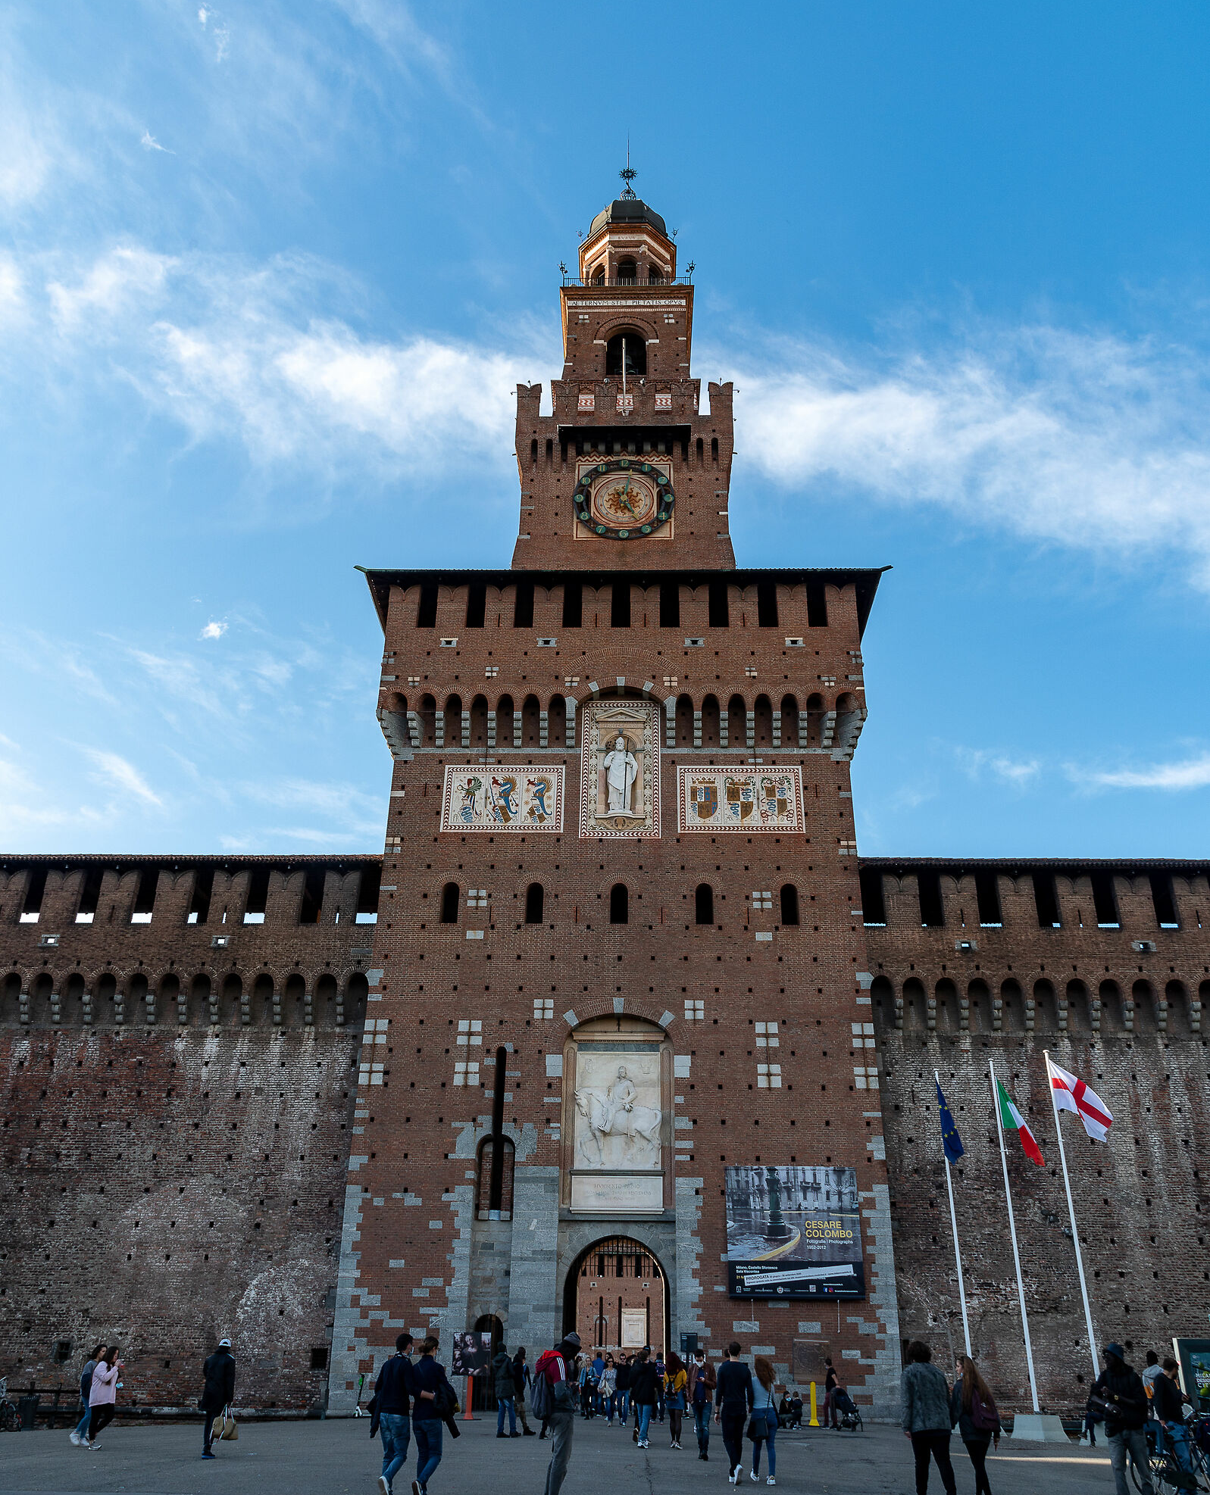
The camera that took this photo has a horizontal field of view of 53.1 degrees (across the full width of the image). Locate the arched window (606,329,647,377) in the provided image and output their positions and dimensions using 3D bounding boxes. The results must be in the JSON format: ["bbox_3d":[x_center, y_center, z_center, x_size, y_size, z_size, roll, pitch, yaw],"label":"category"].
[{"bbox_3d":[1.164,-22.291,68.458,2.311,3.333,0.700,0,-27,2],"label":"arched window"}]

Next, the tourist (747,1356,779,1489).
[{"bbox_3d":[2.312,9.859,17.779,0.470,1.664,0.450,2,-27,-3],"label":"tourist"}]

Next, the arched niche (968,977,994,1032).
[{"bbox_3d":[15.291,10.514,49.323,0.992,2.196,0.600,0,-27,2],"label":"arched niche"}]

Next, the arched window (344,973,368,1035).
[{"bbox_3d":[-10.248,10.560,49.966,0.961,2.509,0.600,0,-27,2],"label":"arched window"}]

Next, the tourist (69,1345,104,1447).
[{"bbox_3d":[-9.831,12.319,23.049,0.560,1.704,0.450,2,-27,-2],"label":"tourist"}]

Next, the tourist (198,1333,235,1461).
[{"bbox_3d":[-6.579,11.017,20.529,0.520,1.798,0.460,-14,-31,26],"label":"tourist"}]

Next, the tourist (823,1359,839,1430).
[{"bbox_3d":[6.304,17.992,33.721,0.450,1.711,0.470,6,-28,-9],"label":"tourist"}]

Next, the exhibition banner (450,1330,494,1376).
[{"bbox_3d":[-4.006,18.296,36.472,1.157,1.189,0.070,0,-26,1],"label":"exhibition banner"}]

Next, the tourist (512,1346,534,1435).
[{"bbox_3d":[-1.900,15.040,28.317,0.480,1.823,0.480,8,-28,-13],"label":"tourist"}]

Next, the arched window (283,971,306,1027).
[{"bbox_3d":[-12.832,10.416,50.107,0.908,2.291,0.600,0,-27,2],"label":"arched window"}]

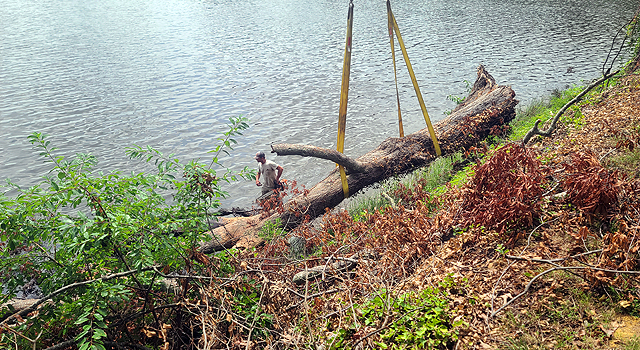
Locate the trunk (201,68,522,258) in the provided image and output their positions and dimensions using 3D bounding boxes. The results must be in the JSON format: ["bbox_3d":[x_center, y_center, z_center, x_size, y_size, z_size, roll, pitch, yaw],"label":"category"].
[{"bbox_3d":[1.489,-0.686,11.157,9.405,1.550,1.550,-24,35,-30],"label":"trunk"}]

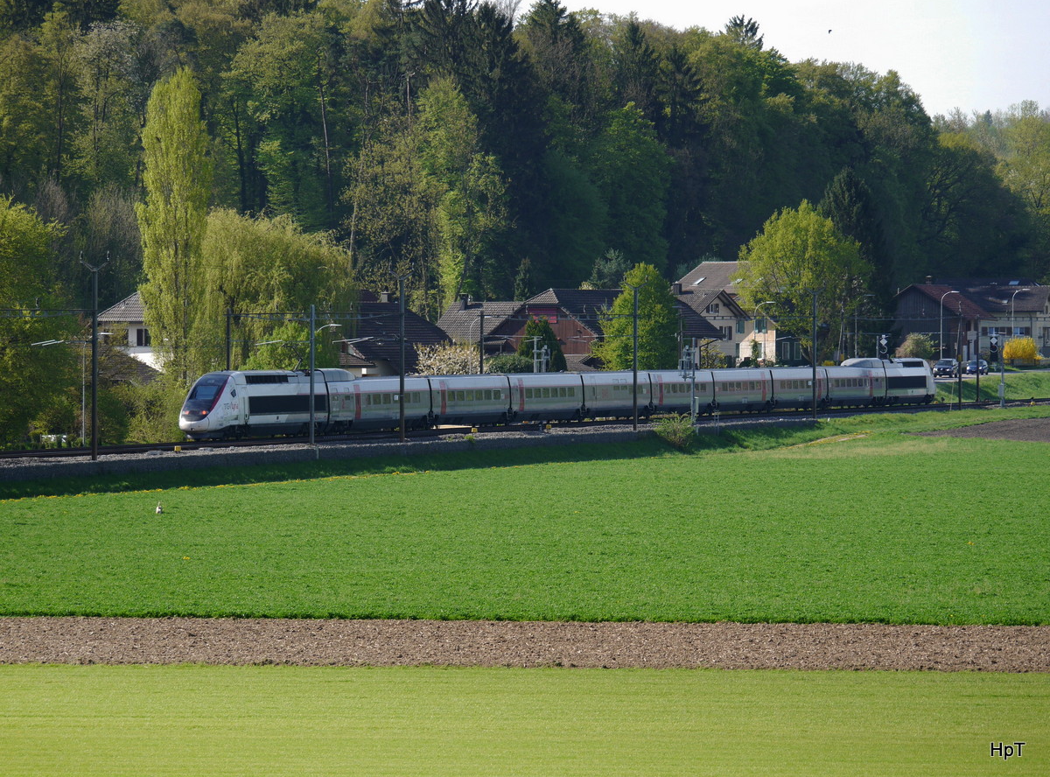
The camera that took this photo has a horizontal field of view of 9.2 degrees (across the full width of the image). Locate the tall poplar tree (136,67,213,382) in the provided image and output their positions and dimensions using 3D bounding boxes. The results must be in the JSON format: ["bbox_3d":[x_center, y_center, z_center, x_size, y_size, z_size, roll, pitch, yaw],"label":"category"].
[{"bbox_3d":[-23.801,-9.509,445.000,5.111,24.425,5.200,0,1,0],"label":"tall poplar tree"}]

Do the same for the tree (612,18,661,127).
[{"bbox_3d":[10.981,-23.742,650.000,6.200,25.000,6.200,0,1,0],"label":"tree"}]

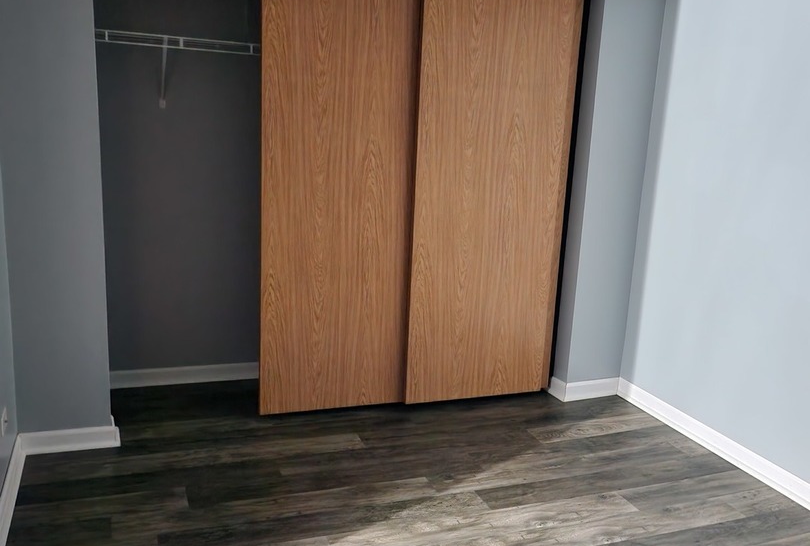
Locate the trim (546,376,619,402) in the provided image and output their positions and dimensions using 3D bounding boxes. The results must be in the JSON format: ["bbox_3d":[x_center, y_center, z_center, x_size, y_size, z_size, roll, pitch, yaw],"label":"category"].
[{"bbox_3d":[0.965,0.598,3.988,0.347,0.092,0.144,-2,13,-20],"label":"trim"}]

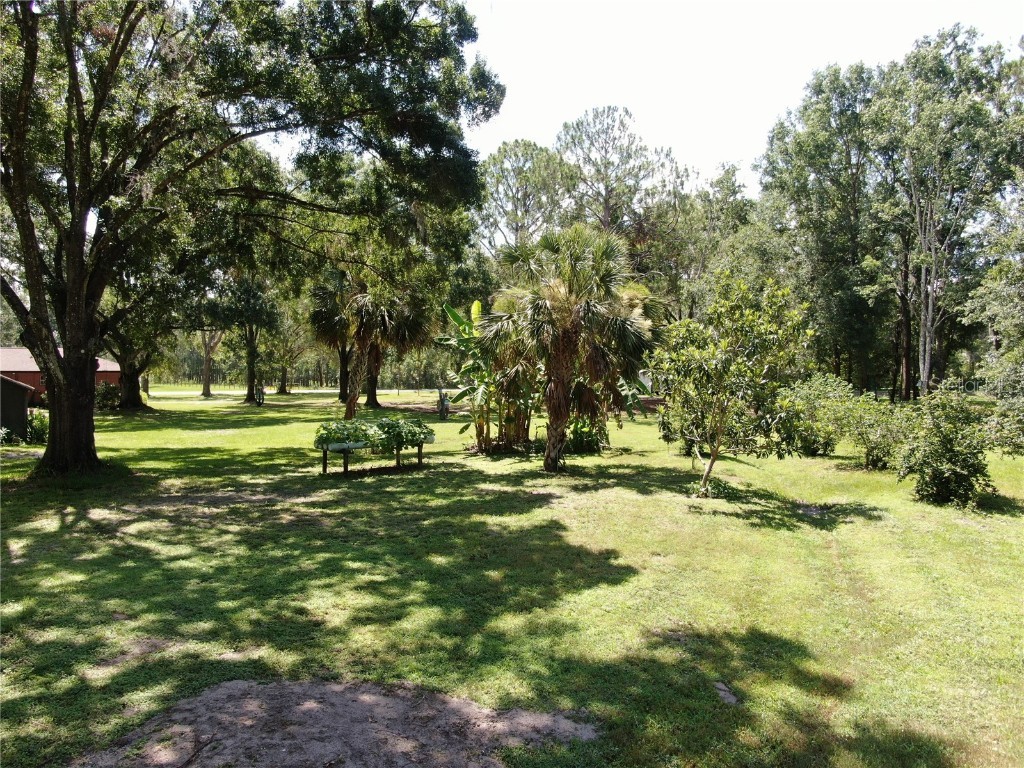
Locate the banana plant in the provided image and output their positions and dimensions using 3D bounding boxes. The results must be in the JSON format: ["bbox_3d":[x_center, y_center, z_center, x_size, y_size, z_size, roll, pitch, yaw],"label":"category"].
[{"bbox_3d":[-1.379,-0.254,22.000,1.880,4.670,1.900,0,0,0],"label":"banana plant"}]

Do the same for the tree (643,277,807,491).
[{"bbox_3d":[4.227,0.007,13.800,3.090,4.270,3.000,0,0,0],"label":"tree"}]

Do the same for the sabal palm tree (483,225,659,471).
[{"bbox_3d":[1.483,-0.967,18.000,4.370,6.150,4.200,0,0,0],"label":"sabal palm tree"}]

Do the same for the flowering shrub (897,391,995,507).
[{"bbox_3d":[7.919,1.116,13.000,1.720,2.070,1.700,0,0,0],"label":"flowering shrub"}]

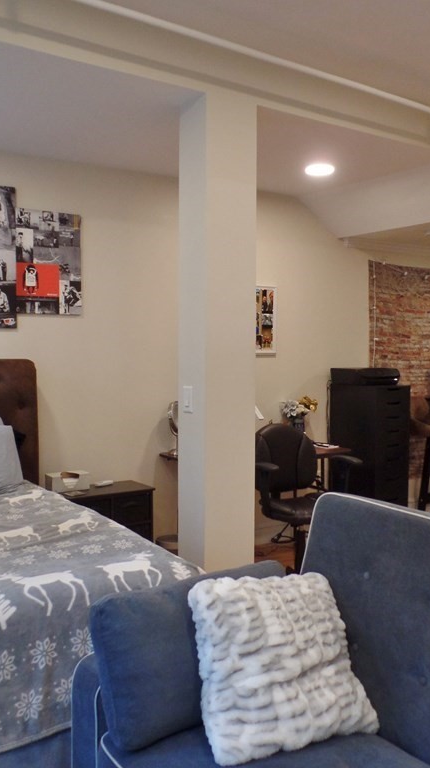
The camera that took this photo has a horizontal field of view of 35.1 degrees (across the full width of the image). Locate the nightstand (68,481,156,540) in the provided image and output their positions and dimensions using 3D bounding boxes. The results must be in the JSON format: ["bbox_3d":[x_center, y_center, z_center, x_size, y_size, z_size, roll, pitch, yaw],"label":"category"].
[{"bbox_3d":[-0.685,0.940,4.071,0.590,0.610,0.340,-2,4,-35],"label":"nightstand"}]

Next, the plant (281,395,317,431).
[{"bbox_3d":[0.612,0.272,4.940,0.260,0.360,0.230,-2,4,-35],"label":"plant"}]

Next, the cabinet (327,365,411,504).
[{"bbox_3d":[1.183,0.577,5.264,0.360,1.178,0.480,-2,4,-34],"label":"cabinet"}]

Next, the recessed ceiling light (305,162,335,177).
[{"bbox_3d":[0.650,-1.324,4.211,0.180,0.030,0.180,-2,4,-34],"label":"recessed ceiling light"}]

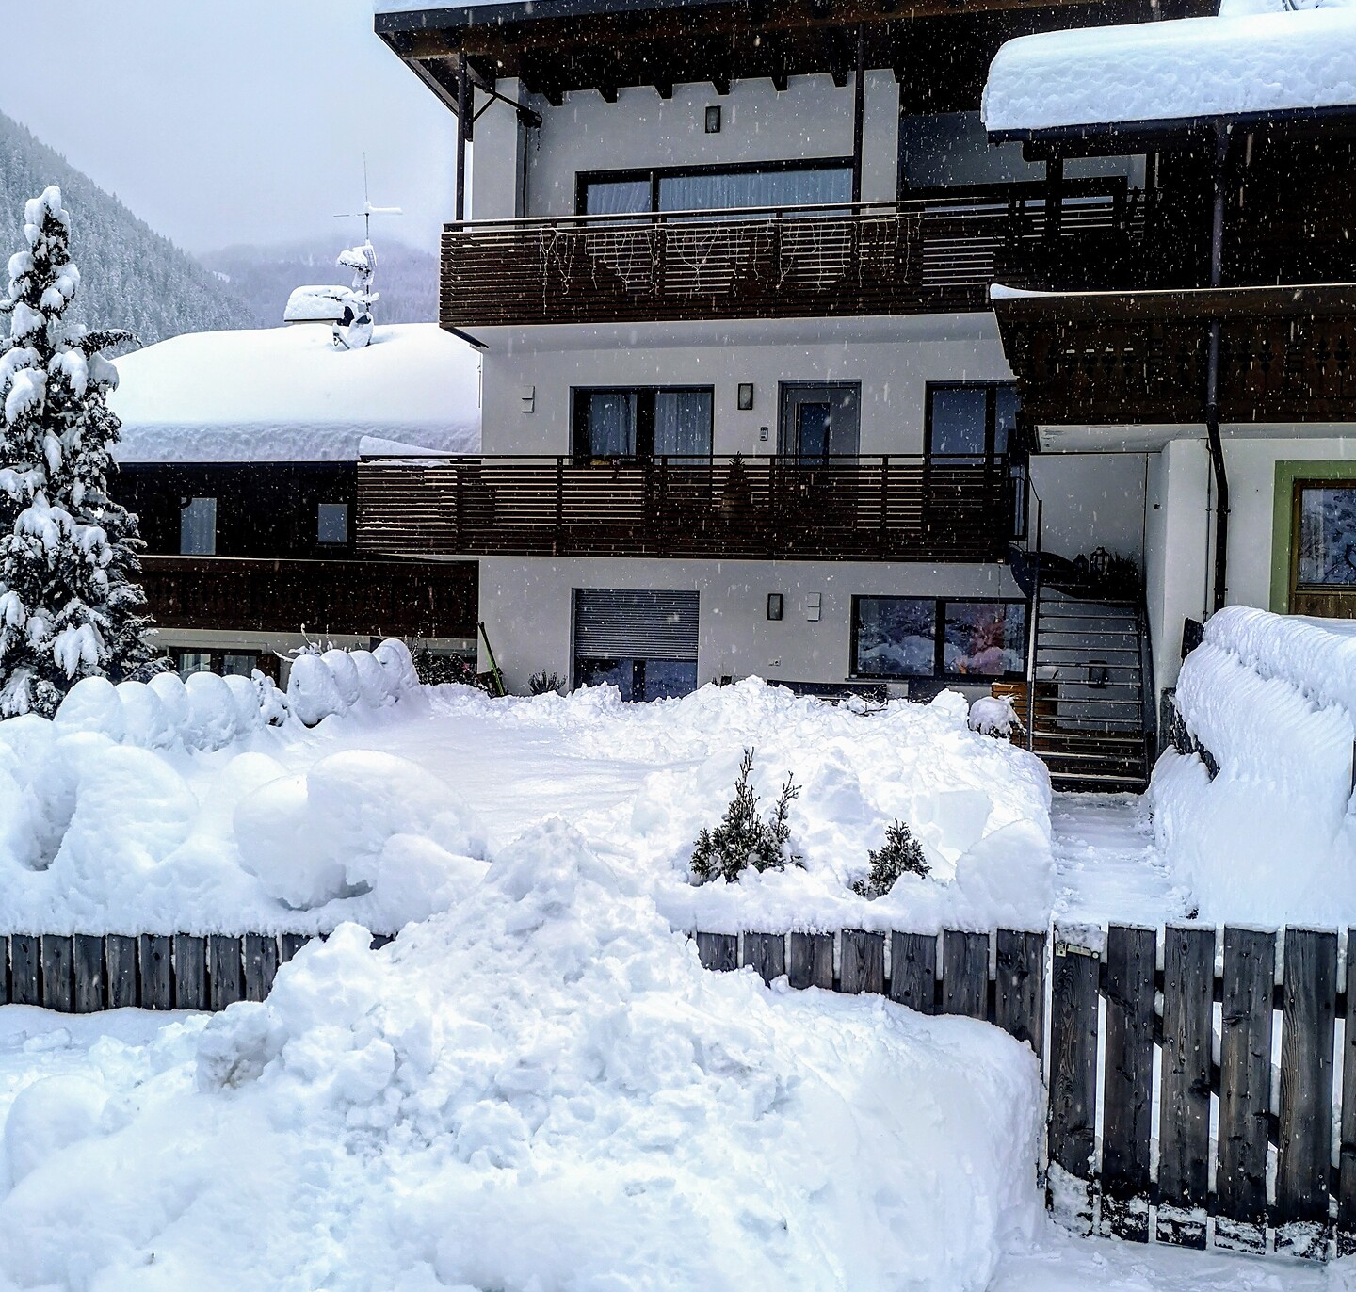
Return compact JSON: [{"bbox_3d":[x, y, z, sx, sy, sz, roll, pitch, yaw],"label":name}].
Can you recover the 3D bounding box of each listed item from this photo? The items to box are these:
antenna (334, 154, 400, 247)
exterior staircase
[{"bbox_3d":[-6.142,-8.848,28.000,1.320,1.800,0.800,1,2,0],"label":"antenna"},{"bbox_3d":[4.839,0.303,16.356,1.350,2.480,3.150,2,2,14],"label":"exterior staircase"}]

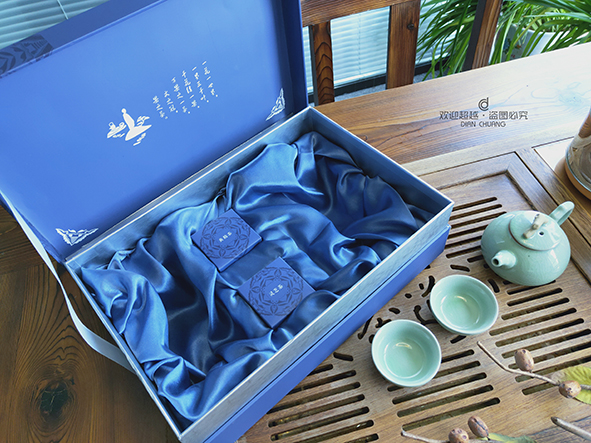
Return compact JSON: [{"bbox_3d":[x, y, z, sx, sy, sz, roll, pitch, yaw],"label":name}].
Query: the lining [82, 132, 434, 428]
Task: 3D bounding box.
[{"bbox_3d":[-0.031,0.040,0.473,0.337,0.069,0.209,-37,60,-21],"label":"lining"}]

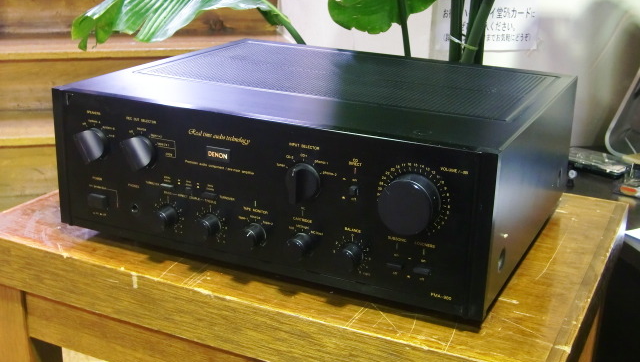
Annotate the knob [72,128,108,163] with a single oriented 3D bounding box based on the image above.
[{"bbox_3d":[-0.237,-0.036,0.872,0.034,0.034,0.021,10,20,23],"label":"knob"}]

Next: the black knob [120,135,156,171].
[{"bbox_3d":[-0.184,-0.026,0.849,0.034,0.034,0.021,10,20,23],"label":"black knob"}]

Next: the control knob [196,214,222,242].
[{"bbox_3d":[-0.112,0.046,0.840,0.023,0.023,0.013,10,20,23],"label":"control knob"}]

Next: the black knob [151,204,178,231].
[{"bbox_3d":[-0.157,0.038,0.859,0.023,0.023,0.014,10,20,23],"label":"black knob"}]

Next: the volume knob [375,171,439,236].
[{"bbox_3d":[0.077,0.020,0.735,0.049,0.049,0.022,10,20,23],"label":"volume knob"}]

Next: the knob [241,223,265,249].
[{"bbox_3d":[-0.066,0.054,0.820,0.023,0.023,0.013,10,20,23],"label":"knob"}]

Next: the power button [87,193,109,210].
[{"bbox_3d":[-0.234,0.022,0.896,0.021,0.014,0.007,10,20,23],"label":"power button"}]

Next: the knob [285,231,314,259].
[{"bbox_3d":[-0.020,0.062,0.800,0.023,0.023,0.014,10,20,23],"label":"knob"}]

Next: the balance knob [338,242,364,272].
[{"bbox_3d":[0.026,0.070,0.780,0.023,0.023,0.014,10,20,23],"label":"balance knob"}]

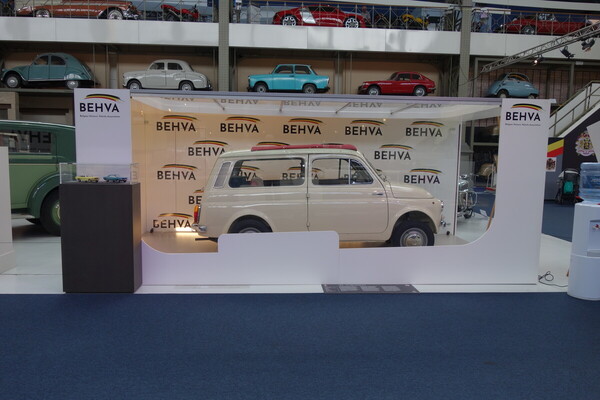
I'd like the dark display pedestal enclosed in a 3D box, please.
[{"bbox_3d":[-1.972,0.369,4.644,0.680,1.060,0.260,1,6,-4],"label":"dark display pedestal"}]

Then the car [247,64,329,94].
[{"bbox_3d":[-0.500,-5.149,20.392,3.560,1.450,1.500,1,6,-4],"label":"car"}]

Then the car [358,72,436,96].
[{"bbox_3d":[4.251,-5.000,20.664,3.420,1.230,1.420,1,6,-4],"label":"car"}]

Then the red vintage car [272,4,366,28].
[{"bbox_3d":[0.905,-7.725,20.432,4.400,1.270,1.880,1,6,-4],"label":"red vintage car"}]

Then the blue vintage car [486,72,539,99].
[{"bbox_3d":[9.543,-5.015,20.962,2.320,1.350,1.380,-1,6,-16],"label":"blue vintage car"}]

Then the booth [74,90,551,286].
[{"bbox_3d":[0.123,-0.218,6.067,4.900,1.990,2.550,1,6,-4],"label":"booth"}]

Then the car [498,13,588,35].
[{"bbox_3d":[11.070,-7.607,20.977,4.400,1.230,1.660,1,6,-4],"label":"car"}]

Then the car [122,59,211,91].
[{"bbox_3d":[-5.688,-5.216,20.042,3.680,1.520,1.480,1,6,-4],"label":"car"}]

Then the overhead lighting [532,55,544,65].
[{"bbox_3d":[7.377,-4.321,14.402,0.260,0.280,0.350,6,24,40],"label":"overhead lighting"}]

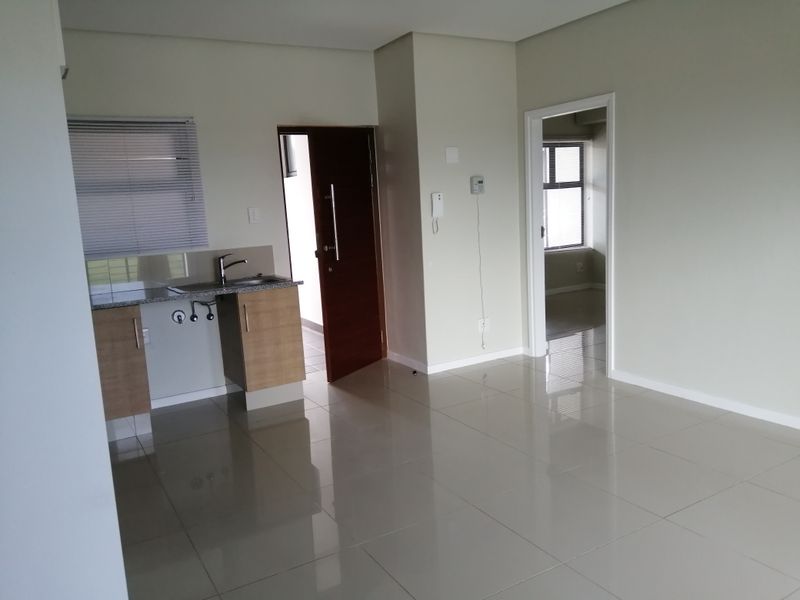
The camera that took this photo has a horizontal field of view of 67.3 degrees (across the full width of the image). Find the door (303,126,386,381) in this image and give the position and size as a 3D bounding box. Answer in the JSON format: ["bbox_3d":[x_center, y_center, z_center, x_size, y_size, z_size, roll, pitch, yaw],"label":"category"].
[{"bbox_3d":[-0.435,-0.394,5.207,0.045,2.031,0.853,2,10,31],"label":"door"}]

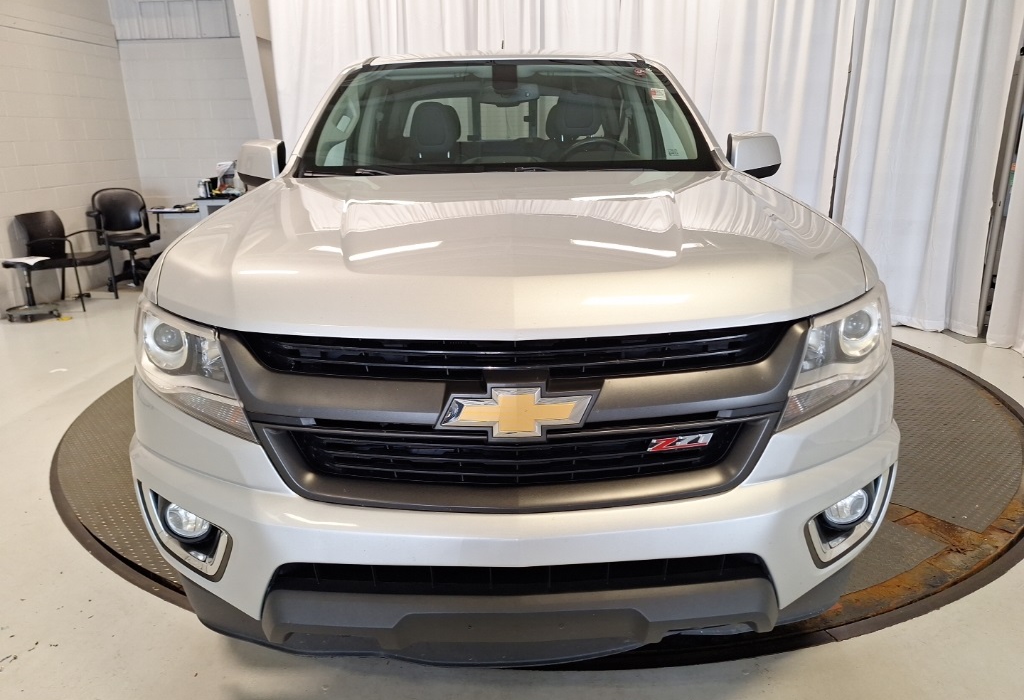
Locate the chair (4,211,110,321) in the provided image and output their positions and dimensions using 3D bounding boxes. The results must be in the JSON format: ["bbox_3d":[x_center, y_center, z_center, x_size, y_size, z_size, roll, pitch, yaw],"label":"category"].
[{"bbox_3d":[-3.984,-0.797,6.065,0.600,0.830,0.590,-1,17,0],"label":"chair"}]

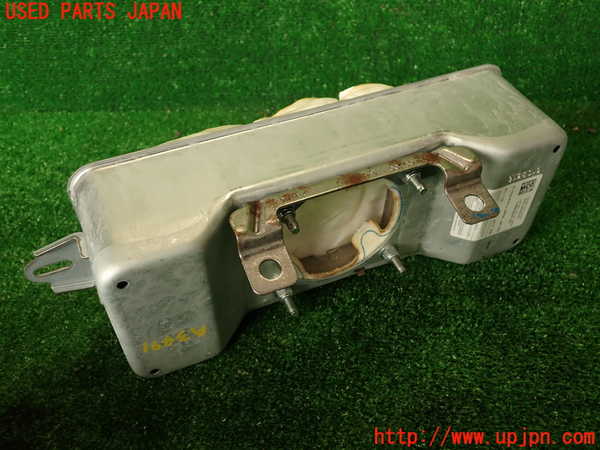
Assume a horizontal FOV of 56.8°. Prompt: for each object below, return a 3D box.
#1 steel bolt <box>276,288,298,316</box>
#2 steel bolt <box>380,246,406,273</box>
[{"bbox_3d":[-0.009,0.059,0.420,0.012,0.012,0.024,-17,52,-14],"label":"steel bolt"},{"bbox_3d":[0.074,0.027,0.432,0.012,0.012,0.024,-17,52,-14],"label":"steel bolt"}]

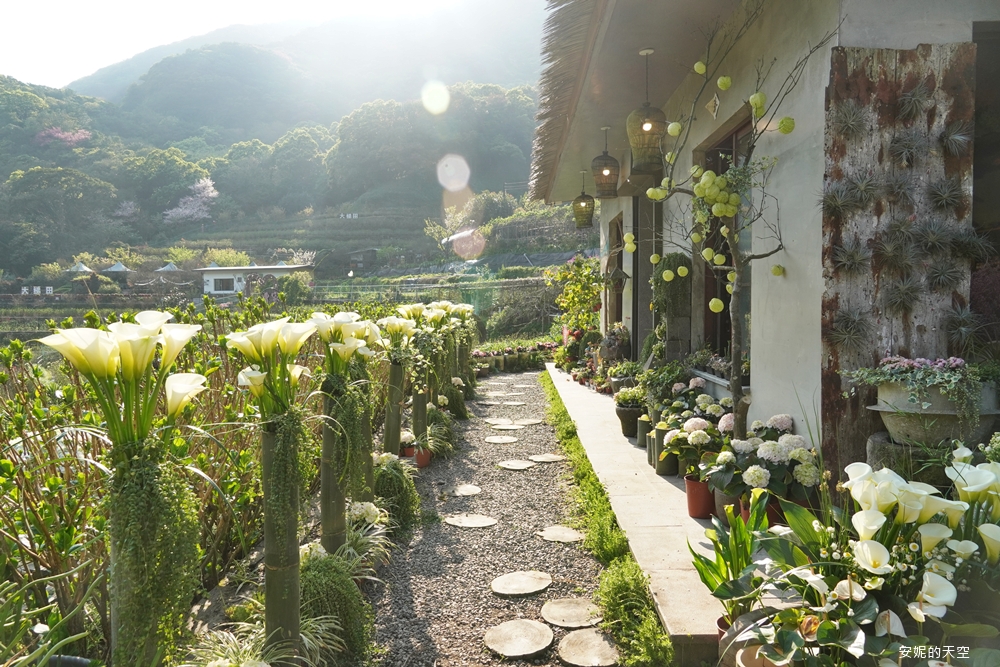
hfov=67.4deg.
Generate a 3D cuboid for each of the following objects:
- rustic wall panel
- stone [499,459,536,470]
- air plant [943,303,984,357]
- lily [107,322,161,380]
[{"bbox_3d":[1.963,-0.224,3.700,0.745,2.392,0.070,0,3,1],"label":"rustic wall panel"},{"bbox_3d":[0.144,1.100,6.173,0.309,0.040,0.325,0,3,1],"label":"stone"},{"bbox_3d":[2.260,-0.015,3.650,0.190,0.250,0.120,0,3,2],"label":"air plant"},{"bbox_3d":[-0.791,0.039,1.620,0.120,0.130,0.110,0,3,2],"label":"lily"}]

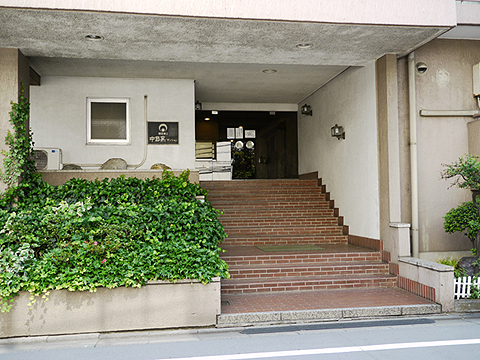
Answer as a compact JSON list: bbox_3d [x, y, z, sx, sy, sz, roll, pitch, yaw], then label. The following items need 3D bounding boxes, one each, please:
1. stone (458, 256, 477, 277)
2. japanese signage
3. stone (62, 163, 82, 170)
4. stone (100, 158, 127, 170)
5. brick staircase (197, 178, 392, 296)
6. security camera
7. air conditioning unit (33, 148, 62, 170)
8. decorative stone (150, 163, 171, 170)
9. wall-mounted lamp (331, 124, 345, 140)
[{"bbox_3d":[3.756,1.460,8.140,0.328,0.406,0.320,0,-2,-9],"label":"stone"},{"bbox_3d":[-1.725,-1.052,11.271,0.681,0.517,0.040,0,-2,-9],"label":"japanese signage"},{"bbox_3d":[-3.481,-0.227,10.387,0.406,0.199,0.340,0,-2,-9],"label":"stone"},{"bbox_3d":[-2.657,-0.292,10.515,0.554,0.323,0.420,0,-2,-9],"label":"stone"},{"bbox_3d":[0.757,0.914,10.410,3.180,2.000,4.350,0,-2,-9],"label":"brick staircase"},{"bbox_3d":[3.346,-2.045,9.166,0.215,0.220,0.120,0,-2,-9],"label":"security camera"},{"bbox_3d":[-4.148,-0.390,10.534,0.733,0.515,0.280,0,-2,-9],"label":"air conditioning unit"},{"bbox_3d":[-1.683,-0.241,10.662,0.437,0.215,0.340,0,-2,-9],"label":"decorative stone"},{"bbox_3d":[2.135,-1.035,10.878,0.290,0.341,0.250,0,-2,-9],"label":"wall-mounted lamp"}]

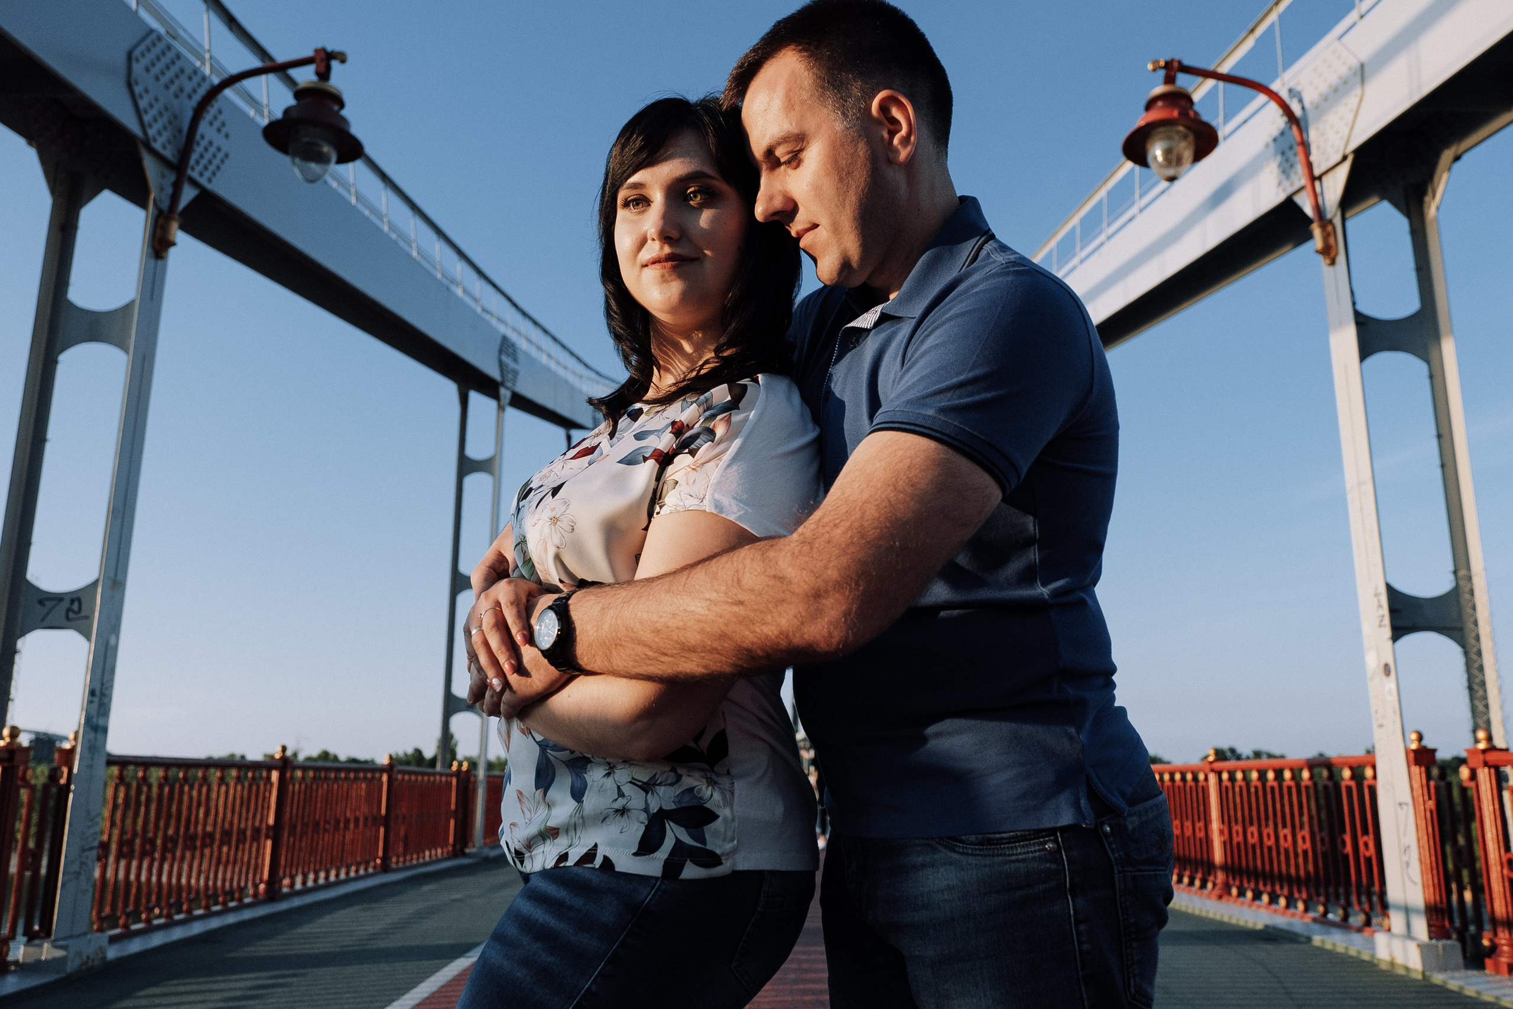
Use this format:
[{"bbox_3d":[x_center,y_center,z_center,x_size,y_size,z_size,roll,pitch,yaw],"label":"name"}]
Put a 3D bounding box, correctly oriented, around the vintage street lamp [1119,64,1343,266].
[{"bbox_3d":[3.057,-2.267,7.167,1.271,1.487,0.601,0,-13,0],"label":"vintage street lamp"}]

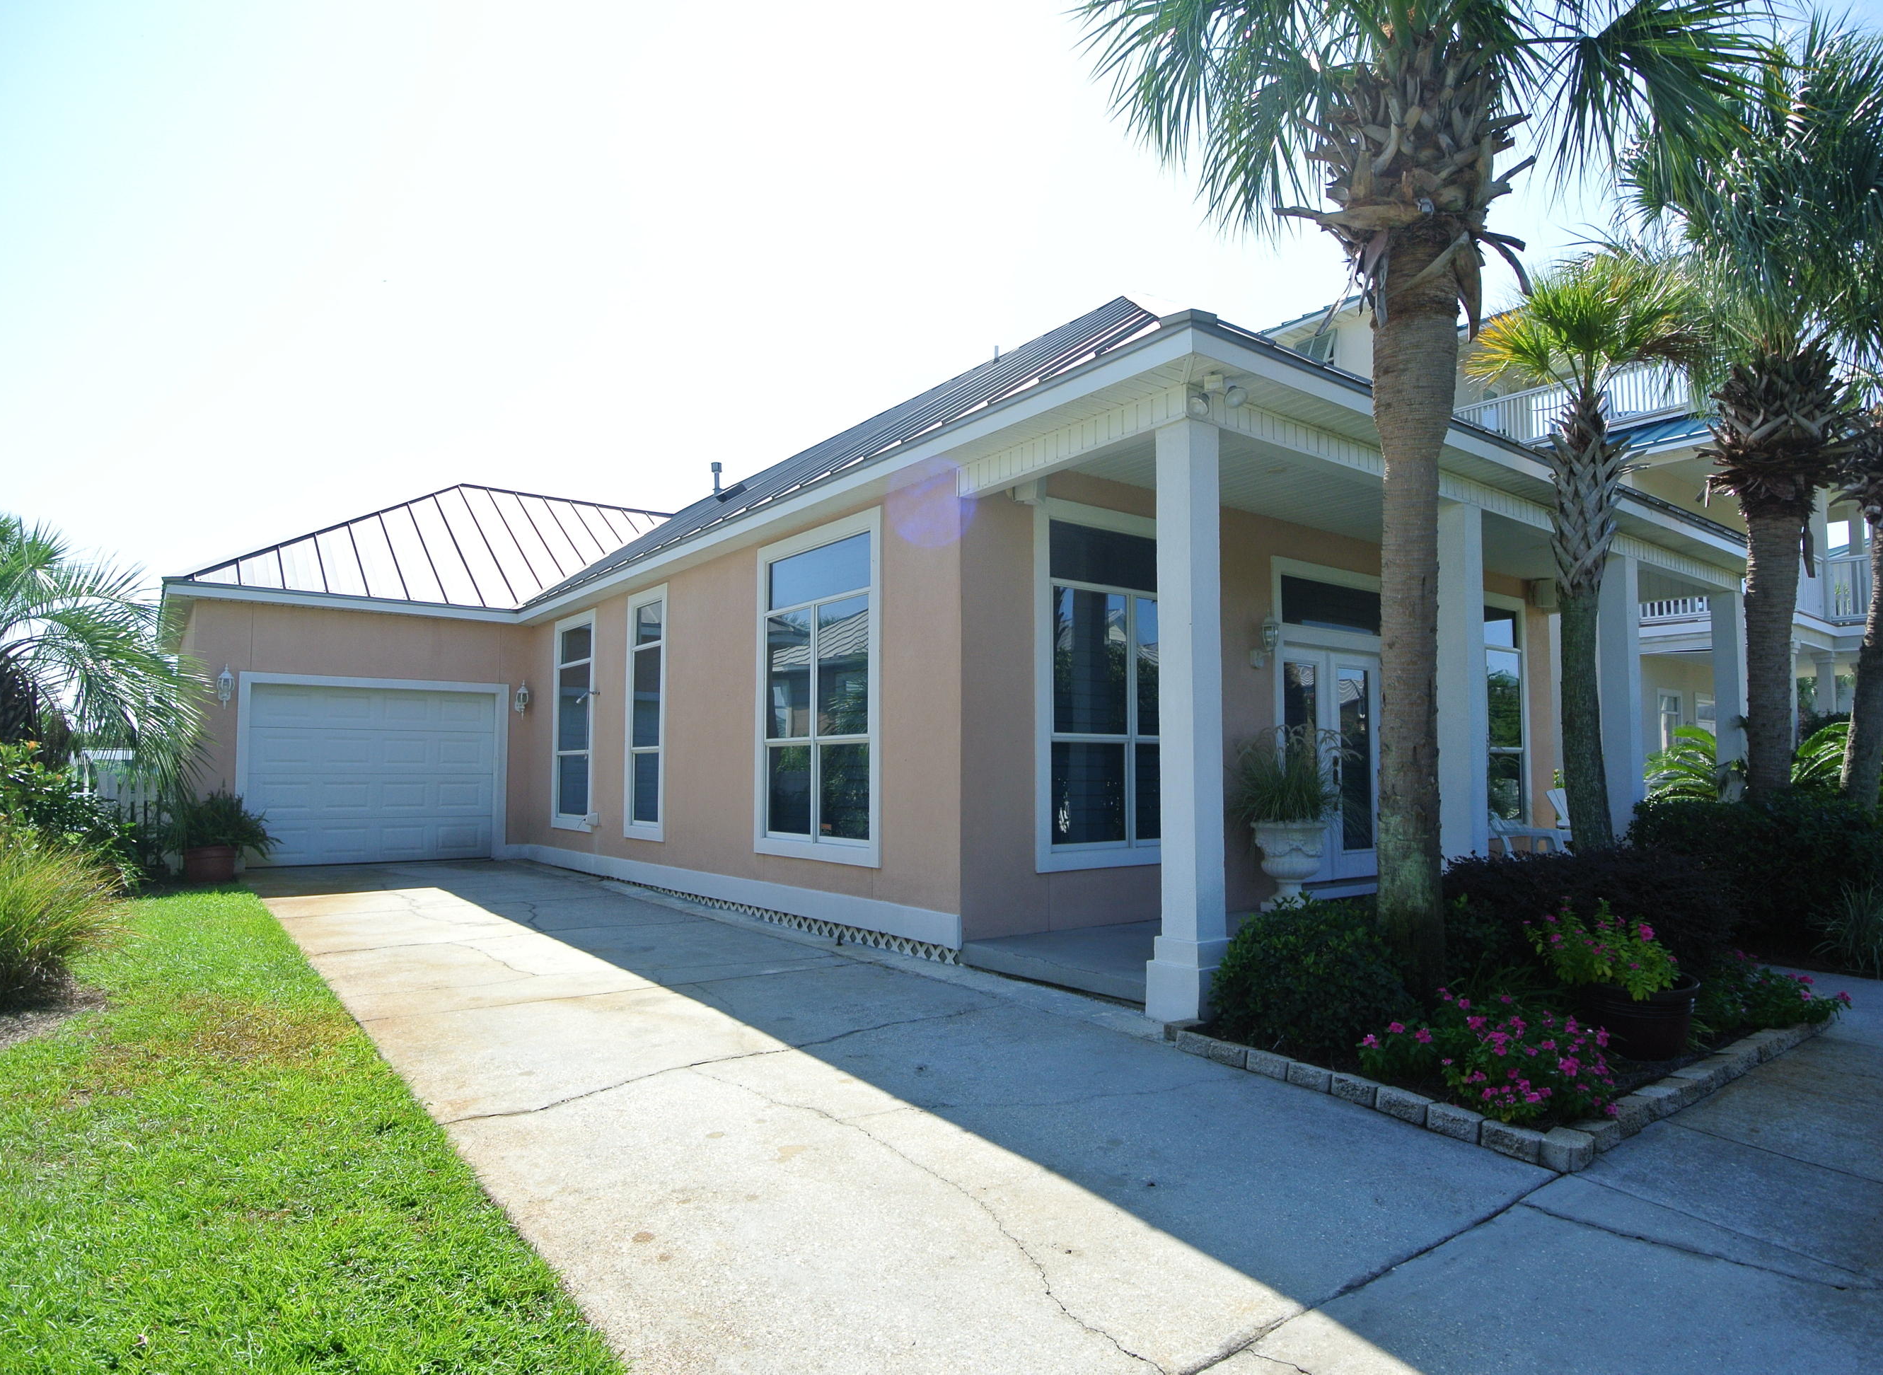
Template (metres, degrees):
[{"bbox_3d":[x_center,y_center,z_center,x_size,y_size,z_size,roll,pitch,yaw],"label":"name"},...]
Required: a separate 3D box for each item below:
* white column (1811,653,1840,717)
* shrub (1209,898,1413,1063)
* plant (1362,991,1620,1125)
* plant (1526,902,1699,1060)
[{"bbox_3d":[12.884,0.911,14.891,0.270,2.786,0.270,3,-6,-38],"label":"white column"},{"bbox_3d":[1.684,1.274,4.719,0.880,0.600,0.850,-2,-5,19],"label":"shrub"},{"bbox_3d":[2.047,1.346,3.839,0.580,0.310,0.800,3,-6,-38],"label":"plant"},{"bbox_3d":[2.887,1.240,4.479,0.630,0.620,0.560,-3,-6,32],"label":"plant"}]

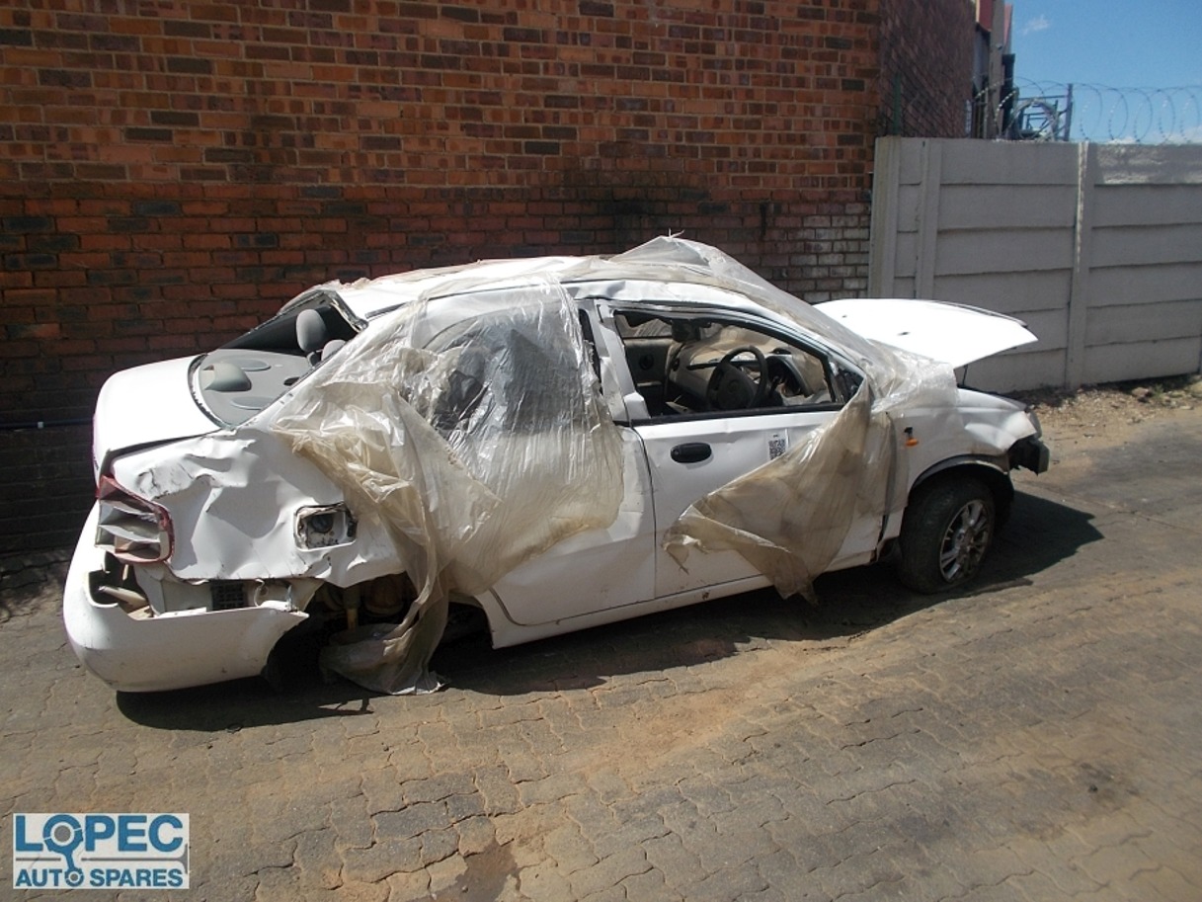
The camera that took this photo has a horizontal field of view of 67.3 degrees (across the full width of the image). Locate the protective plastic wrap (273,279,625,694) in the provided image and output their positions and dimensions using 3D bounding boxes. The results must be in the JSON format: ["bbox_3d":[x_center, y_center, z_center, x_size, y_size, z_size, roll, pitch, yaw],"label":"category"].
[{"bbox_3d":[-0.489,0.132,3.060,1.150,1.360,0.520,-7,18,-21],"label":"protective plastic wrap"}]

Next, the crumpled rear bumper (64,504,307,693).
[{"bbox_3d":[-1.560,0.340,3.449,0.720,0.490,1.630,-7,18,-21],"label":"crumpled rear bumper"}]

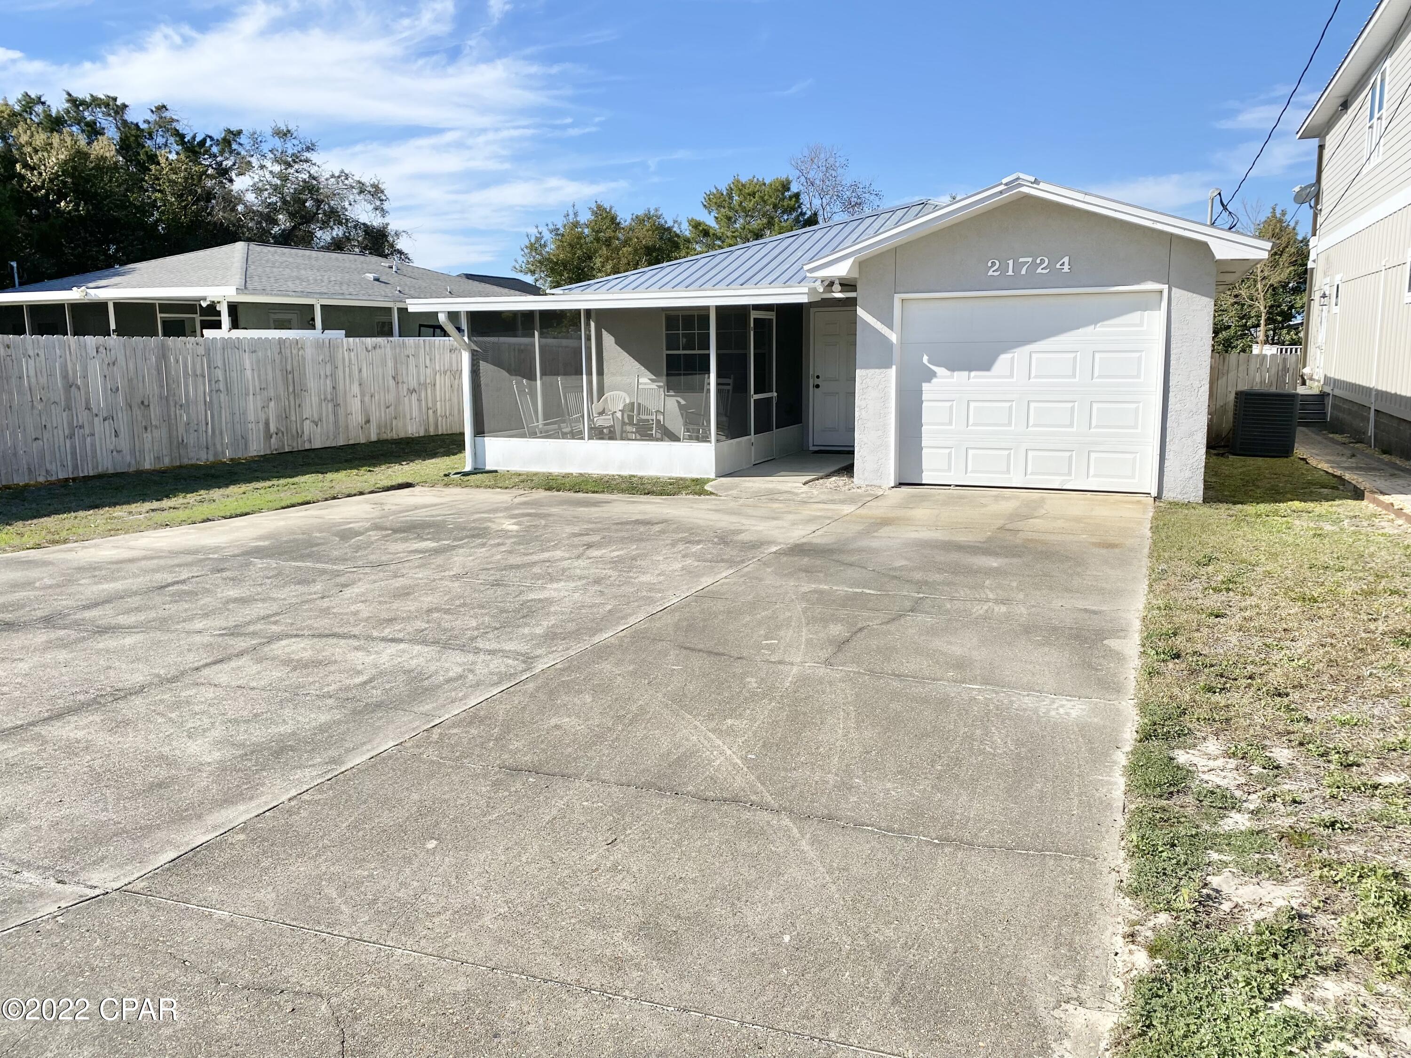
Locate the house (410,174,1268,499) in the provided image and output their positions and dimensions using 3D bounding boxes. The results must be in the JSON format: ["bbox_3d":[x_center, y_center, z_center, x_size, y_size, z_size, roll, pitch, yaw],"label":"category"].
[{"bbox_3d":[3.310,-3.595,18.398,10.300,4.300,13.300,3,10,22],"label":"house"}]

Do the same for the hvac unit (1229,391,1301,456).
[{"bbox_3d":[8.298,-1.578,15.790,0.790,0.940,0.790,3,10,22],"label":"hvac unit"}]

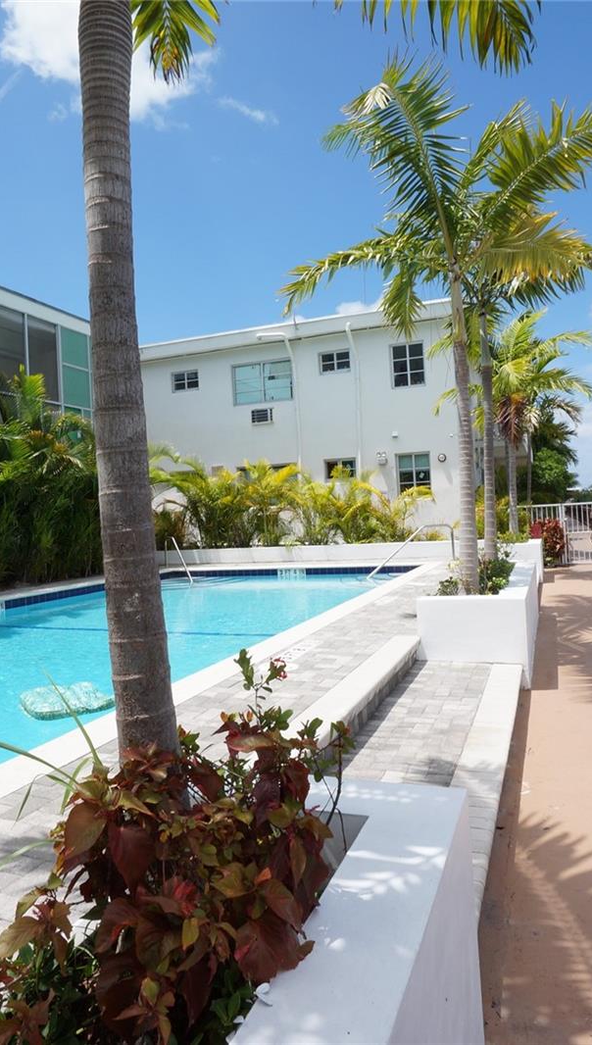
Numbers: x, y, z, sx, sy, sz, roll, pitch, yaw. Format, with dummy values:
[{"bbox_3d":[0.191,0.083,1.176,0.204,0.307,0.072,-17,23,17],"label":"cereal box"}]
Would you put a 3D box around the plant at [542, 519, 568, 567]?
[{"bbox_3d":[6.583,0.514,16.750,0.750,1.200,0.720,-2,0,22],"label":"plant"}]

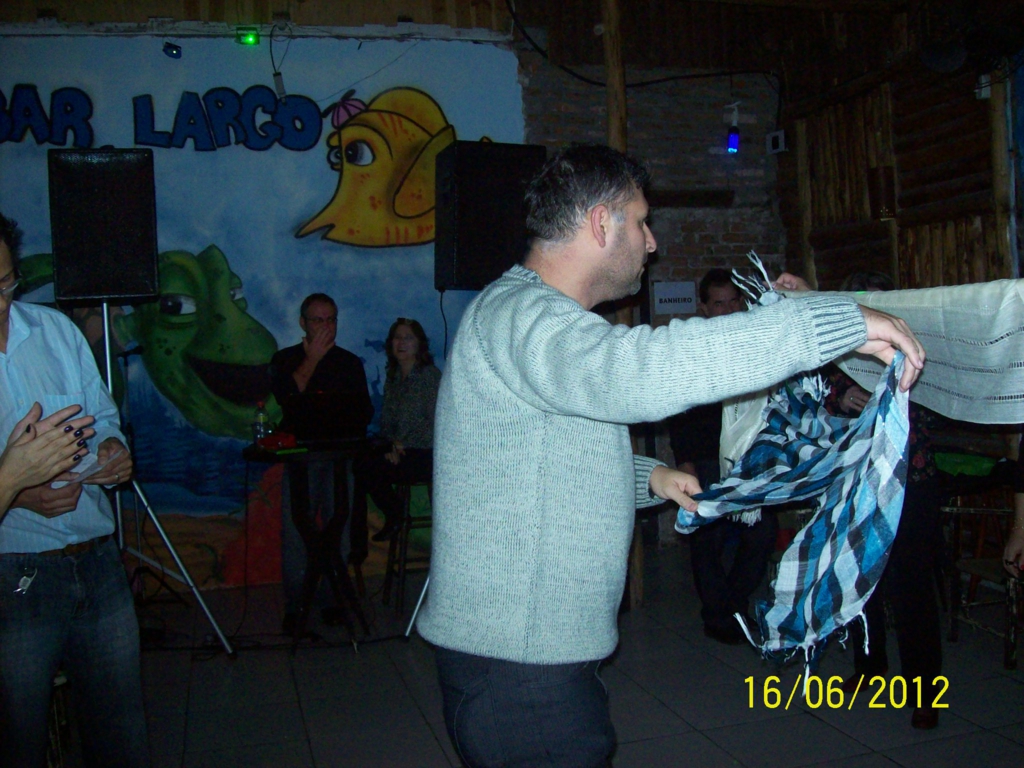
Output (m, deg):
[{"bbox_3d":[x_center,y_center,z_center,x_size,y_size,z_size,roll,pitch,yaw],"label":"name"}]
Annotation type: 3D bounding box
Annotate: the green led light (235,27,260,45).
[{"bbox_3d":[-1.595,-2.098,6.420,0.130,0.100,0.110,-4,2,-19],"label":"green led light"}]

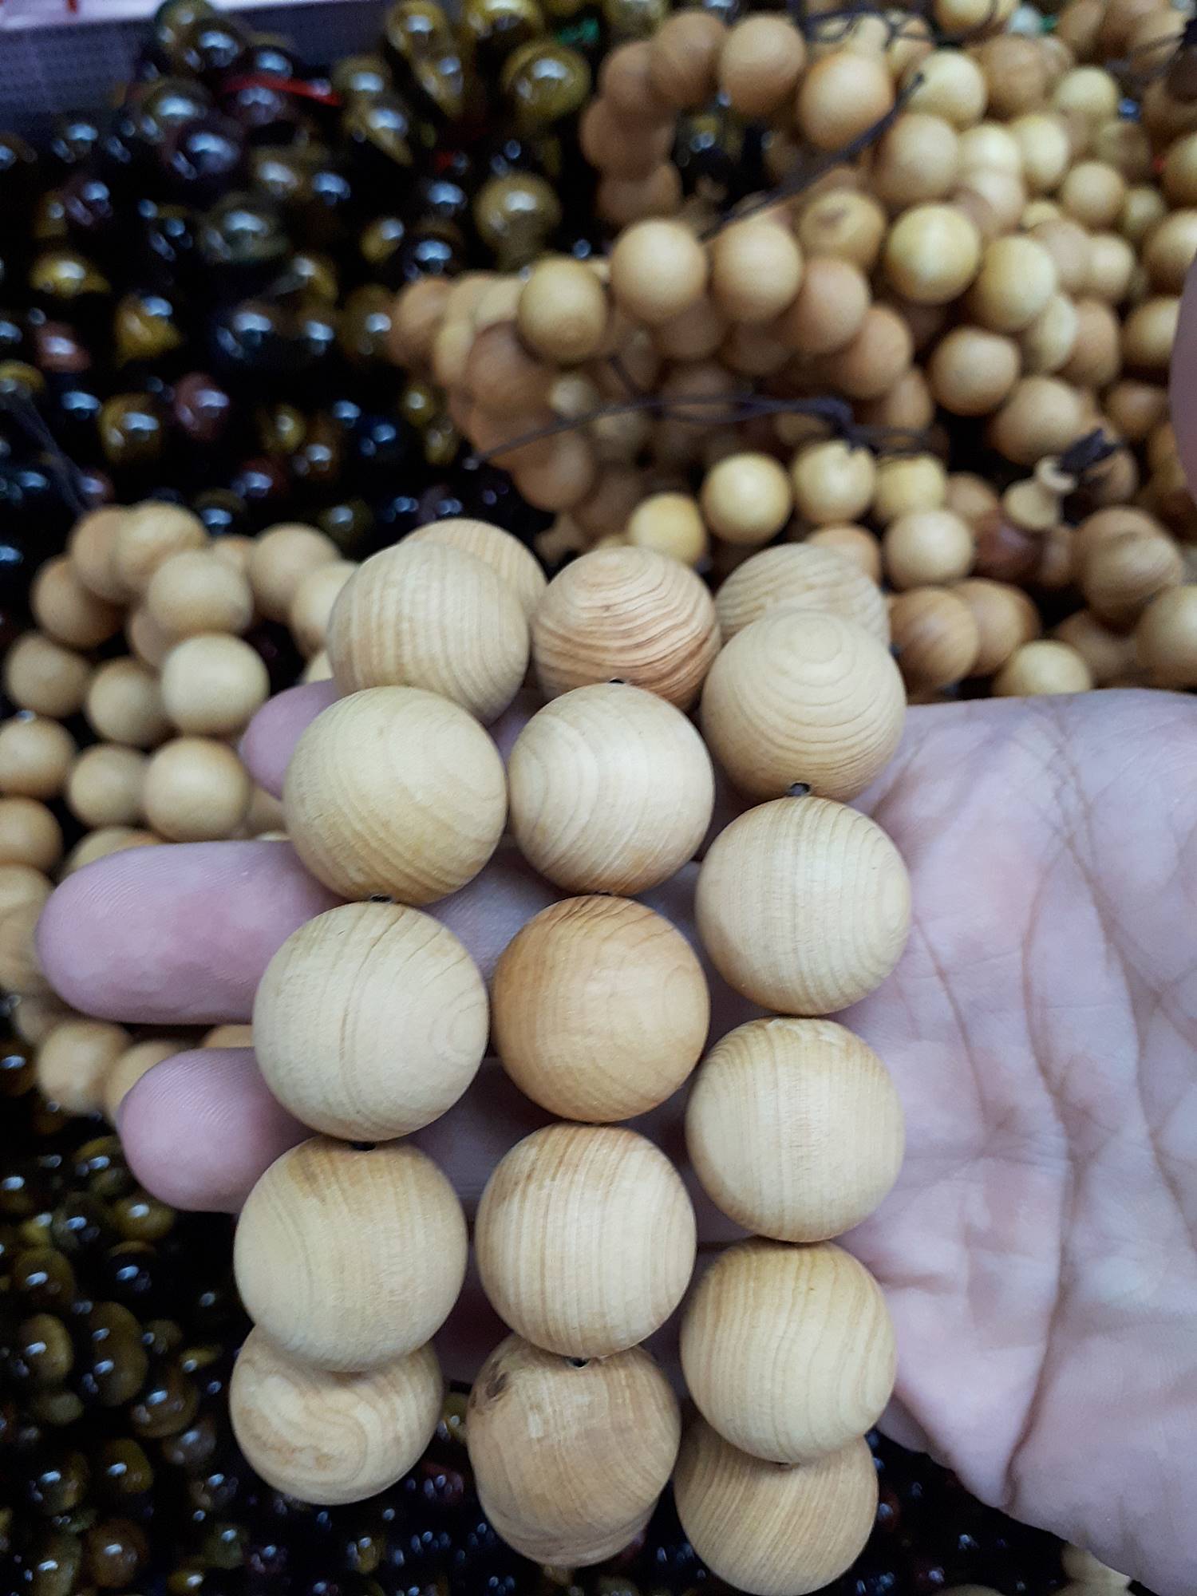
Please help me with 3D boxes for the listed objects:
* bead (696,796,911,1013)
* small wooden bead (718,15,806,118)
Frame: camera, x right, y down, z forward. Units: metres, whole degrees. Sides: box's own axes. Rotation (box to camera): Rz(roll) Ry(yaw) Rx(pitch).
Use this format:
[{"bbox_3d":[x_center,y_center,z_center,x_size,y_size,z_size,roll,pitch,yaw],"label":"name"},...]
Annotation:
[{"bbox_3d":[0.019,0.010,0.116,0.020,0.020,0.020,0,58,0],"label":"bead"},{"bbox_3d":[0.030,-0.134,0.228,0.016,0.016,0.016,0,58,0],"label":"small wooden bead"}]

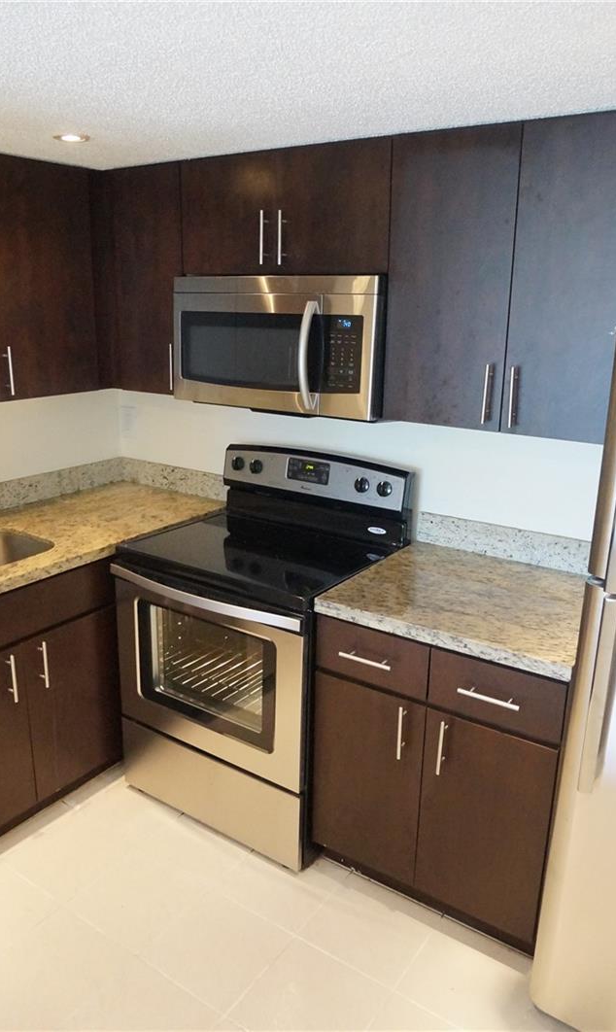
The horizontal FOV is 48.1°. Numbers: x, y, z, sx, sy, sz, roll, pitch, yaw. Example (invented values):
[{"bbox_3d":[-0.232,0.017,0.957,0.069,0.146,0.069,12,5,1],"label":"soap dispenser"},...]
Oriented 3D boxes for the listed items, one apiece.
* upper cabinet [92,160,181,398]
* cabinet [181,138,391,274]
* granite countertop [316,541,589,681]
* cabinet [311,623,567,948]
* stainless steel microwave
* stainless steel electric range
[{"bbox_3d":[-0.514,-0.873,2.615,0.405,0.776,0.304,11,19,32],"label":"upper cabinet"},{"bbox_3d":[-0.014,-0.964,2.245,0.784,0.354,0.304,11,19,32],"label":"cabinet"},{"bbox_3d":[0.507,0.245,2.080,0.726,0.044,0.648,11,20,31],"label":"granite countertop"},{"bbox_3d":[0.496,0.674,2.210,0.711,0.853,0.653,11,20,31],"label":"cabinet"},{"bbox_3d":[-0.030,-0.593,2.347,0.774,0.416,0.415,11,20,31],"label":"stainless steel microwave"},{"bbox_3d":[-0.149,0.415,2.399,0.781,1.188,0.685,11,19,32],"label":"stainless steel electric range"}]

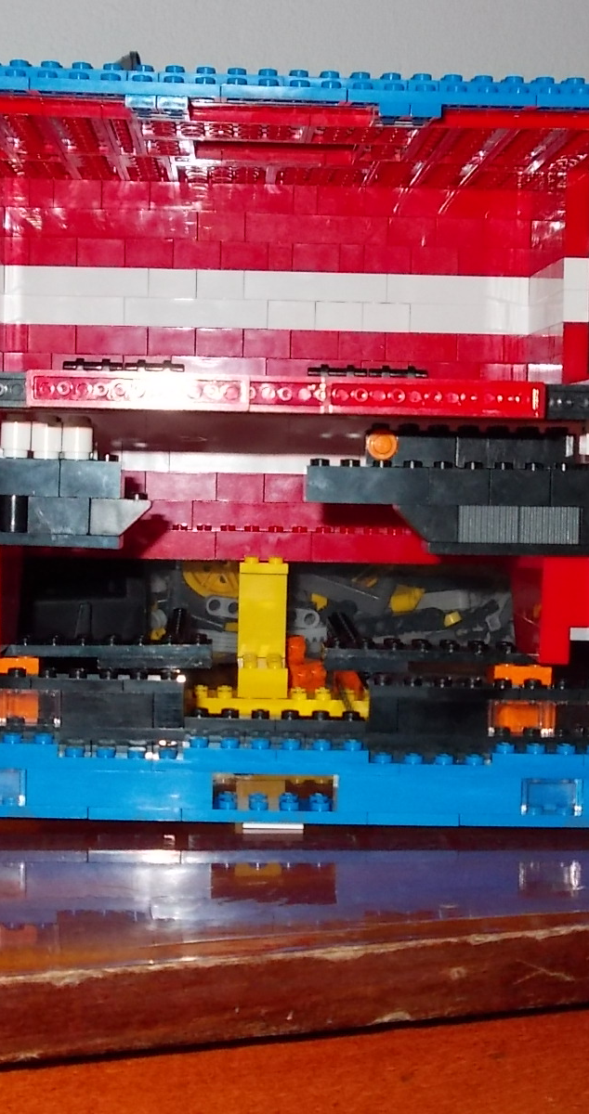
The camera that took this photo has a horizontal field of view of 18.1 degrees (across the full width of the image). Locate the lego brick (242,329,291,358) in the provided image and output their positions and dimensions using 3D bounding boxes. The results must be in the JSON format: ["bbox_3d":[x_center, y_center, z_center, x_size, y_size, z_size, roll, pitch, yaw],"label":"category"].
[{"bbox_3d":[-0.009,-0.072,0.623,0.016,0.010,0.008,1,4,-1],"label":"lego brick"}]

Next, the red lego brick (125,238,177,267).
[{"bbox_3d":[-0.049,-0.102,0.621,0.016,0.010,0.008,1,3,-1],"label":"red lego brick"}]

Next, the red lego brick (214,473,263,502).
[{"bbox_3d":[-0.018,-0.024,0.626,0.016,0.010,0.008,1,4,-1],"label":"red lego brick"}]

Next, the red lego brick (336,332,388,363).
[{"bbox_3d":[0.023,-0.072,0.624,0.016,0.010,0.008,1,4,-1],"label":"red lego brick"}]

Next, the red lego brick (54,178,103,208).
[{"bbox_3d":[-0.072,-0.121,0.619,0.016,0.010,0.008,1,3,-2],"label":"red lego brick"}]

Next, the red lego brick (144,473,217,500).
[{"bbox_3d":[-0.038,-0.024,0.625,0.024,0.010,0.008,1,3,-2],"label":"red lego brick"}]

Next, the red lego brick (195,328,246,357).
[{"bbox_3d":[-0.025,-0.073,0.623,0.016,0.010,0.008,1,4,-1],"label":"red lego brick"}]

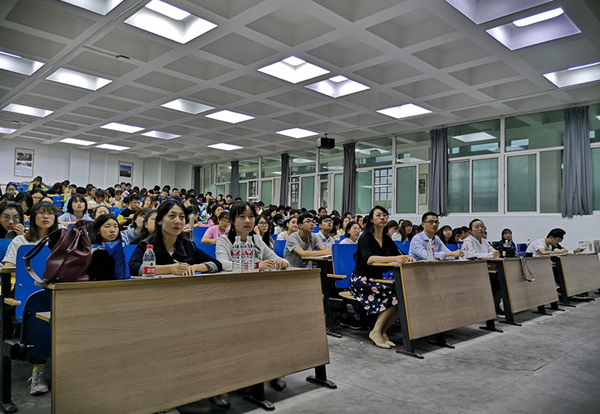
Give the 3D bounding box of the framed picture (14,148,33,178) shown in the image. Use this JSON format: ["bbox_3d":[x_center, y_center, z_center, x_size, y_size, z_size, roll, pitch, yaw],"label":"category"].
[{"bbox_3d":[-9.291,-1.479,15.217,0.556,0.943,0.050,5,-5,-44],"label":"framed picture"}]

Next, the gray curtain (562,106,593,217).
[{"bbox_3d":[5.435,-0.879,8.850,0.469,2.203,0.200,-2,-5,45],"label":"gray curtain"}]

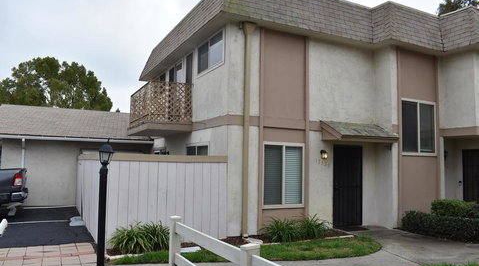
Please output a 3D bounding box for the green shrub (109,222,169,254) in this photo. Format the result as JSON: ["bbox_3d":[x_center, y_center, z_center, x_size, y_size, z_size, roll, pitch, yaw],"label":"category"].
[{"bbox_3d":[-1.791,1.889,6.549,1.042,0.487,0.588,3,-5,-28],"label":"green shrub"}]

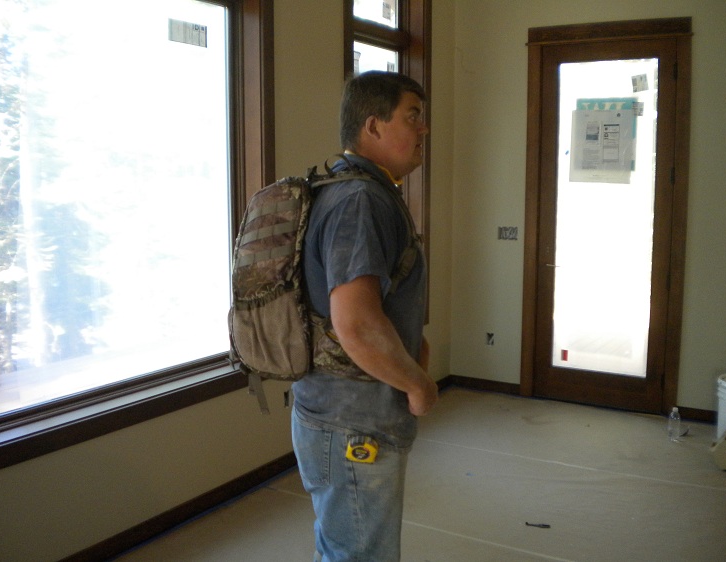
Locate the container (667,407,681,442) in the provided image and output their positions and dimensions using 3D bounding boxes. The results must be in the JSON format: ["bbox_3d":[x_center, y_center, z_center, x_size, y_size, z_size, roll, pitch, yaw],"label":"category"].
[{"bbox_3d":[1.810,0.837,4.420,0.066,0.206,0.066,3,8,22],"label":"container"}]

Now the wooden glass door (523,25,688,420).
[{"bbox_3d":[1.576,-0.398,5.002,1.060,2.490,0.120,4,9,32],"label":"wooden glass door"}]

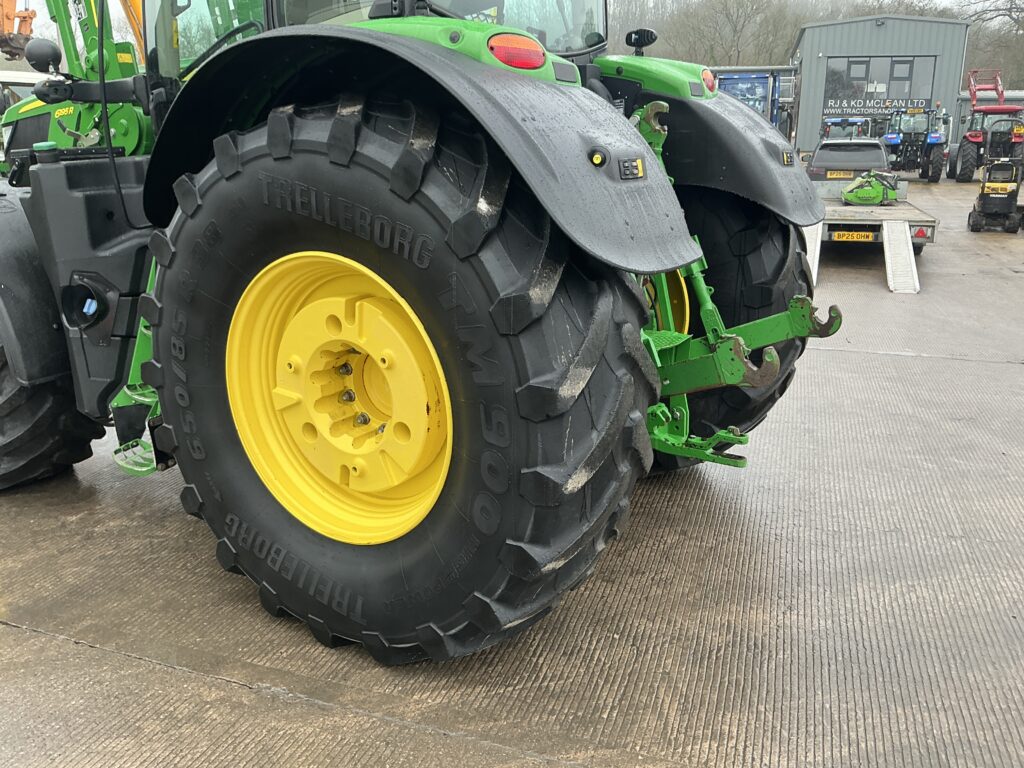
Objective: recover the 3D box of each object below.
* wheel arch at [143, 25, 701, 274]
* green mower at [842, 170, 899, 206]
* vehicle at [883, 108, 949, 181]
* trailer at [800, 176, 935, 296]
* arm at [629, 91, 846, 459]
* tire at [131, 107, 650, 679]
[{"bbox_3d":[-0.368,-0.813,2.780,1.980,0.740,0.620,9,18,29],"label":"wheel arch"},{"bbox_3d":[6.520,-3.591,15.098,0.880,0.570,1.200,4,17,18],"label":"green mower"},{"bbox_3d":[15.064,-8.937,31.320,2.150,2.580,4.200,5,15,18],"label":"vehicle"},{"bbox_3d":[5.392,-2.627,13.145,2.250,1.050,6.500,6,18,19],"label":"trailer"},{"bbox_3d":[0.764,-0.408,3.437,1.040,1.460,1.100,9,18,29],"label":"arm"},{"bbox_3d":[-0.462,-0.021,3.067,2.060,2.020,0.670,9,18,29],"label":"tire"}]

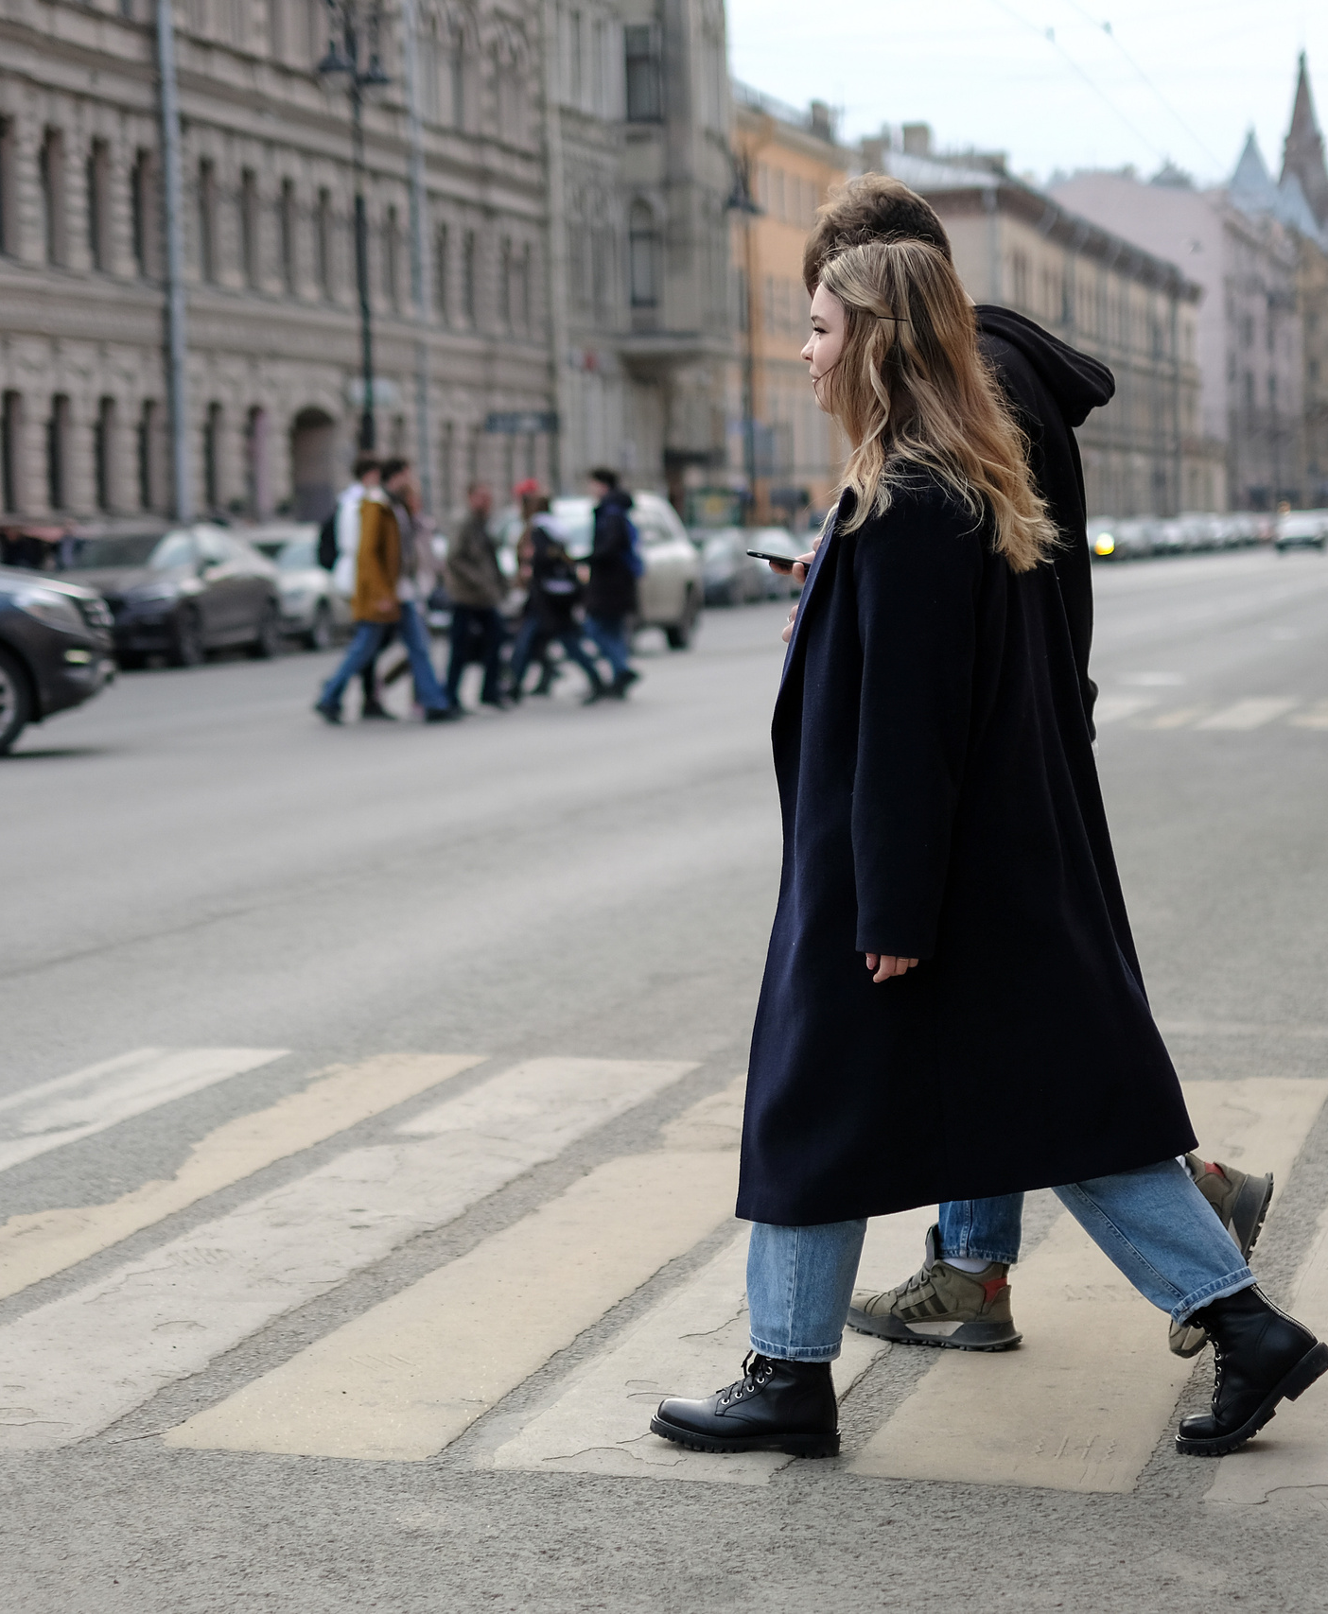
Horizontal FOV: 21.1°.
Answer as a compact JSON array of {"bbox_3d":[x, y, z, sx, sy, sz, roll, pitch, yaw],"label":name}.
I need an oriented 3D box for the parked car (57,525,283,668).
[{"bbox_3d":[-5.847,-2.484,41.645,1.840,1.570,4.500,0,5,15],"label":"parked car"}]

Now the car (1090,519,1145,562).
[{"bbox_3d":[15.160,-9.130,121.798,1.800,1.480,4.400,0,5,15],"label":"car"}]

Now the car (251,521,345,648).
[{"bbox_3d":[-4.885,-2.926,47.150,1.830,1.580,4.450,0,5,15],"label":"car"}]

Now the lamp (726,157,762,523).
[{"bbox_3d":[1.809,-9.547,78.761,0.800,9.500,0.800,0,5,15],"label":"lamp"}]

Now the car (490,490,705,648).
[{"bbox_3d":[-0.887,-2.543,38.703,1.850,1.740,4.500,0,5,15],"label":"car"}]

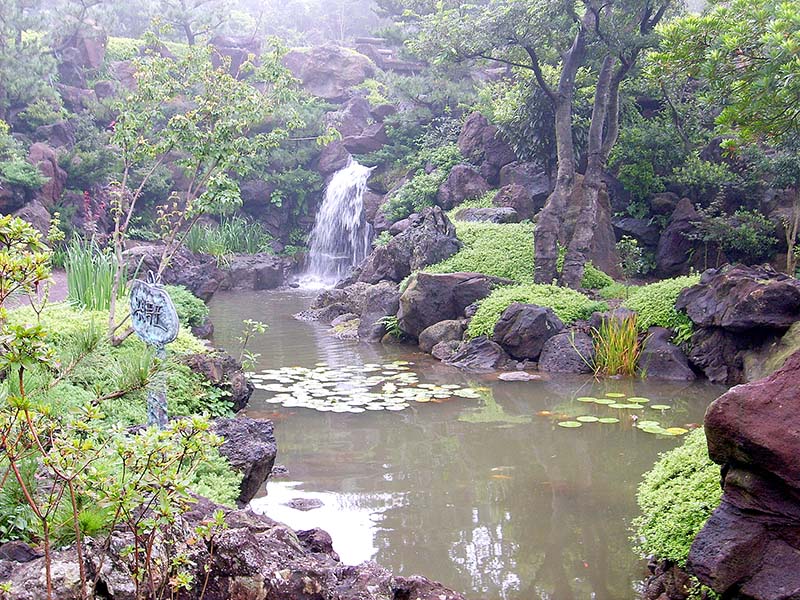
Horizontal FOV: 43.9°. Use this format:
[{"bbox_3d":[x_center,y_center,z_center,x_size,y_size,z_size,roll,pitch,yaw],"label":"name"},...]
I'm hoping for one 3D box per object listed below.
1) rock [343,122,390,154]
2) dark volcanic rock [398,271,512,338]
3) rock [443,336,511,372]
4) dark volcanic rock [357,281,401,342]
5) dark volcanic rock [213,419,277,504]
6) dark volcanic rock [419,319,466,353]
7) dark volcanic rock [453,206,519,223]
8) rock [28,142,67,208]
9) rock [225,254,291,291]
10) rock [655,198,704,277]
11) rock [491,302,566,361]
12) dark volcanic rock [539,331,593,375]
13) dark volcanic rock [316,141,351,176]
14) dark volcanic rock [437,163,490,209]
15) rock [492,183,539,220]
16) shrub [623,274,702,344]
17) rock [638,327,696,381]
[{"bbox_3d":[-0.816,-3.819,23.500,1.088,0.757,0.900,0,7,-2],"label":"rock"},{"bbox_3d":[0.768,0.088,13.500,1.550,0.880,0.950,0,6,3],"label":"dark volcanic rock"},{"bbox_3d":[0.986,0.694,12.650,0.840,0.422,0.620,1,7,4],"label":"rock"},{"bbox_3d":[-0.278,0.170,13.500,0.640,0.800,0.700,0,6,-1],"label":"dark volcanic rock"},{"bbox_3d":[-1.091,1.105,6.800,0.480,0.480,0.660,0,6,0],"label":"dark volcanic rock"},{"bbox_3d":[0.530,0.466,12.700,0.580,0.420,0.480,0,6,2],"label":"dark volcanic rock"},{"bbox_3d":[1.428,-1.411,16.600,1.120,0.320,0.650,1,6,5],"label":"dark volcanic rock"},{"bbox_3d":[-7.626,-2.672,21.500,0.850,1.400,0.850,-2,7,-20],"label":"rock"},{"bbox_3d":[-3.261,-0.657,22.900,1.475,0.858,1.050,-1,7,-8],"label":"rock"},{"bbox_3d":[4.275,-0.956,15.200,0.780,1.180,0.750,2,7,16],"label":"rock"},{"bbox_3d":[1.668,0.412,13.000,0.968,0.706,0.800,1,7,7],"label":"rock"},{"bbox_3d":[2.094,0.660,12.500,0.704,0.515,0.620,1,7,10],"label":"dark volcanic rock"},{"bbox_3d":[-1.532,-3.261,22.900,0.783,0.830,0.750,0,7,-4],"label":"dark volcanic rock"},{"bbox_3d":[1.201,-2.147,18.800,1.022,0.832,0.900,0,7,4],"label":"dark volcanic rock"},{"bbox_3d":[2.069,-1.764,17.800,0.824,0.681,0.700,1,7,7],"label":"rock"},{"bbox_3d":[3.394,0.110,12.900,1.012,0.794,1.000,2,7,15],"label":"shrub"},{"bbox_3d":[2.896,0.592,10.800,0.600,0.550,0.550,2,7,15],"label":"rock"}]

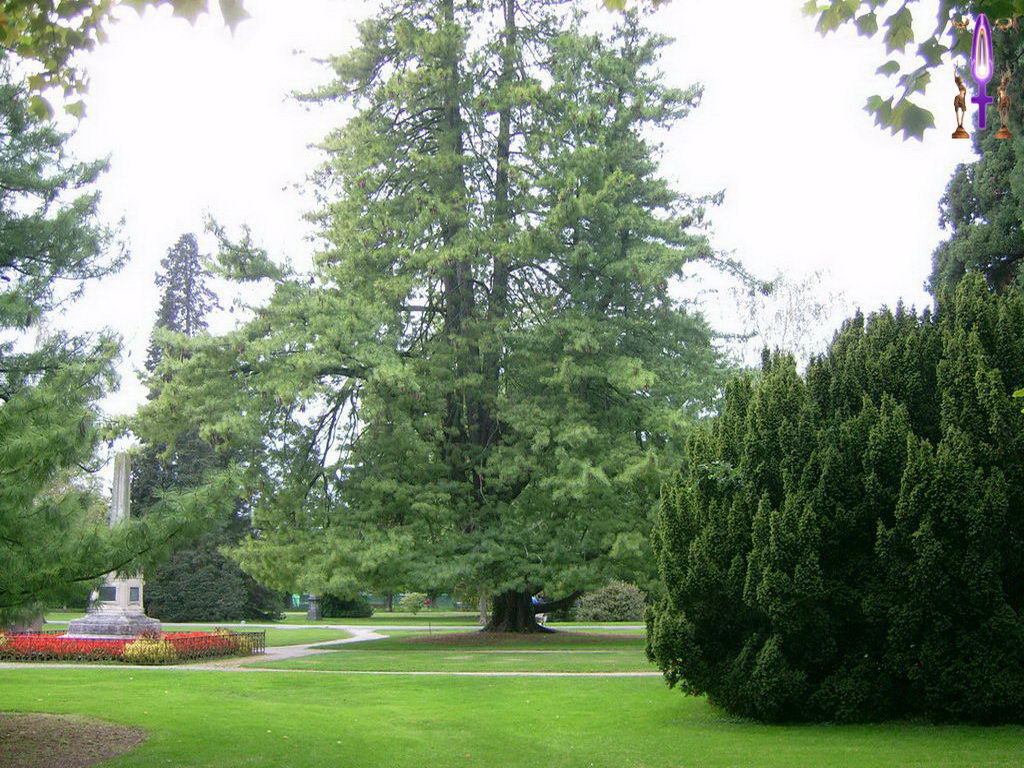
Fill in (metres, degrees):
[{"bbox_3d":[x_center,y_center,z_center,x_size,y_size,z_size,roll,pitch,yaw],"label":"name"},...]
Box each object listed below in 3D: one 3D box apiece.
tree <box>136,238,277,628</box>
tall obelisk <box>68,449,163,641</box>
[{"bbox_3d":[-17.391,2.140,66.642,8.200,22.168,8.200,2,-10,-15],"label":"tree"},{"bbox_3d":[-10.172,4.246,30.733,1.623,4.958,1.623,-2,-10,11],"label":"tall obelisk"}]

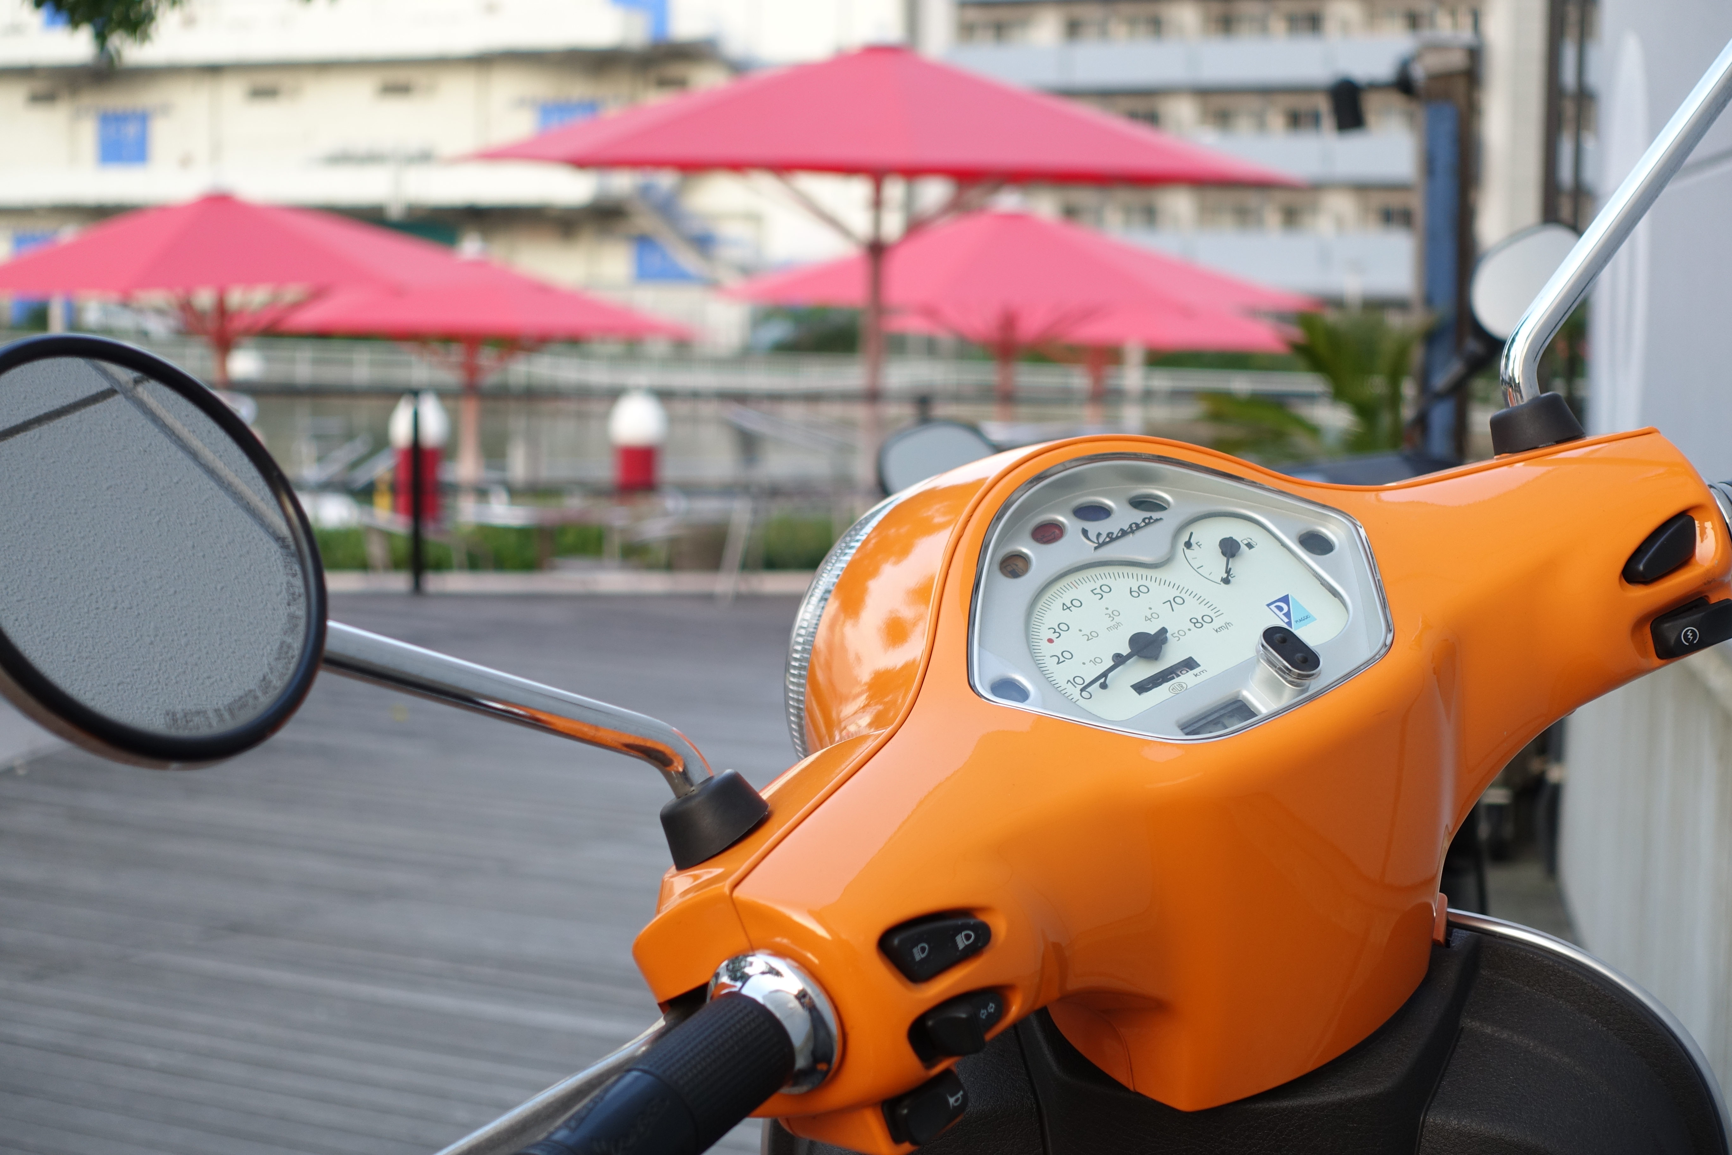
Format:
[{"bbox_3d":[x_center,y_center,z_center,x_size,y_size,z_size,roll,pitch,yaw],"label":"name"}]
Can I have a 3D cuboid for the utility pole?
[{"bbox_3d":[2.484,-1.016,14.571,0.230,2.600,0.230,-1,3,-25],"label":"utility pole"}]

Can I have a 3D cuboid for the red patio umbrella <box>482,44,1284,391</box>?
[{"bbox_3d":[0.076,-1.248,16.574,4.050,2.720,4.050,1,3,0],"label":"red patio umbrella"}]

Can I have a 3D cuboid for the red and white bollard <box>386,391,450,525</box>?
[{"bbox_3d":[-2.596,-0.658,19.538,0.340,0.850,0.340,0,5,-7],"label":"red and white bollard"}]

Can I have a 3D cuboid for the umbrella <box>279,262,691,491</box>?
[{"bbox_3d":[-3.392,-1.598,29.568,3.700,2.500,3.700,1,3,0],"label":"umbrella"}]

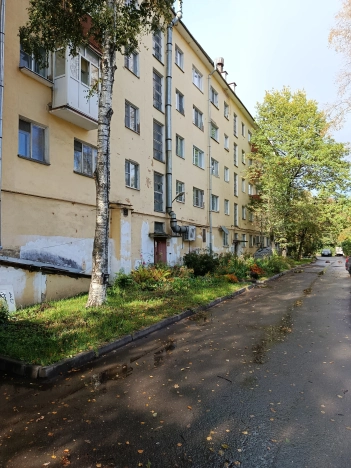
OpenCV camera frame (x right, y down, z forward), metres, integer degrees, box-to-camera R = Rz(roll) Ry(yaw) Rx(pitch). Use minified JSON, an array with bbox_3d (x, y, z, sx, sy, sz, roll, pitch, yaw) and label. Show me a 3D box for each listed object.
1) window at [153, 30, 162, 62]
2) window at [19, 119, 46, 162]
[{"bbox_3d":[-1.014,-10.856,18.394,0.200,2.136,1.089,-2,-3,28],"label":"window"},{"bbox_3d":[-4.716,-3.050,10.677,0.150,1.276,1.124,-2,-3,28],"label":"window"}]

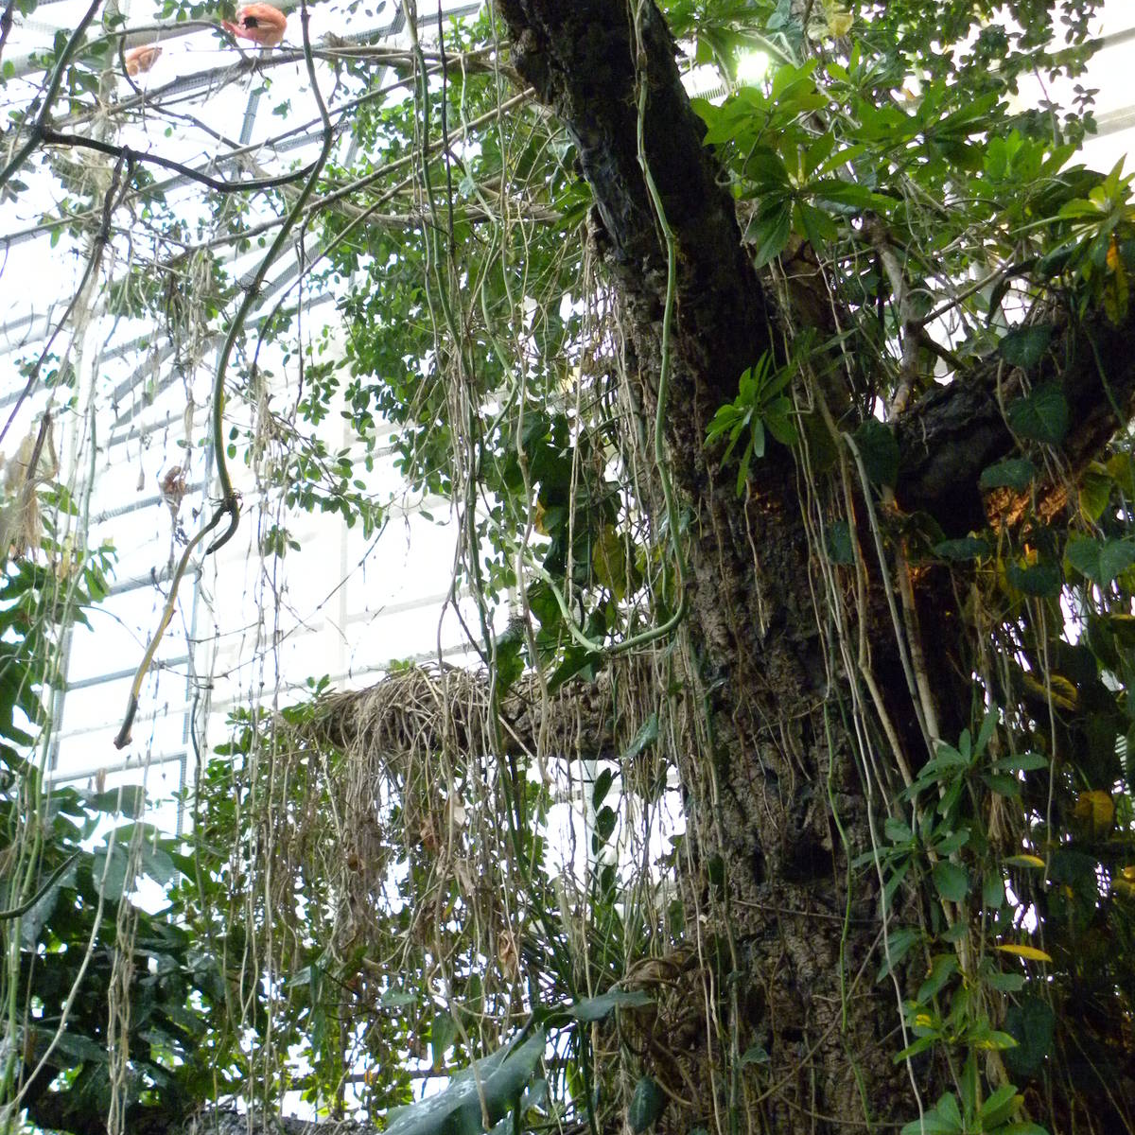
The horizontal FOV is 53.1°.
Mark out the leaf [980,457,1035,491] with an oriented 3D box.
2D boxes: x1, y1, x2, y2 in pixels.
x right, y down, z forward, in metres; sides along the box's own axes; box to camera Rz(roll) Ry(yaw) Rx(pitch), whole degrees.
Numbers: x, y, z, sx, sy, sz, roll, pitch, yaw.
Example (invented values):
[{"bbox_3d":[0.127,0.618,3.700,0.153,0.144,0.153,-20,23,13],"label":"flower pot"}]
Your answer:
[{"bbox_3d":[1.219,-0.259,3.150,0.140,0.120,0.035,-9,-51,22],"label":"leaf"}]

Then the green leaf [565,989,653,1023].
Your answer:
[{"bbox_3d":[0.095,1.023,2.650,0.205,0.030,0.085,-2,10,8],"label":"green leaf"}]

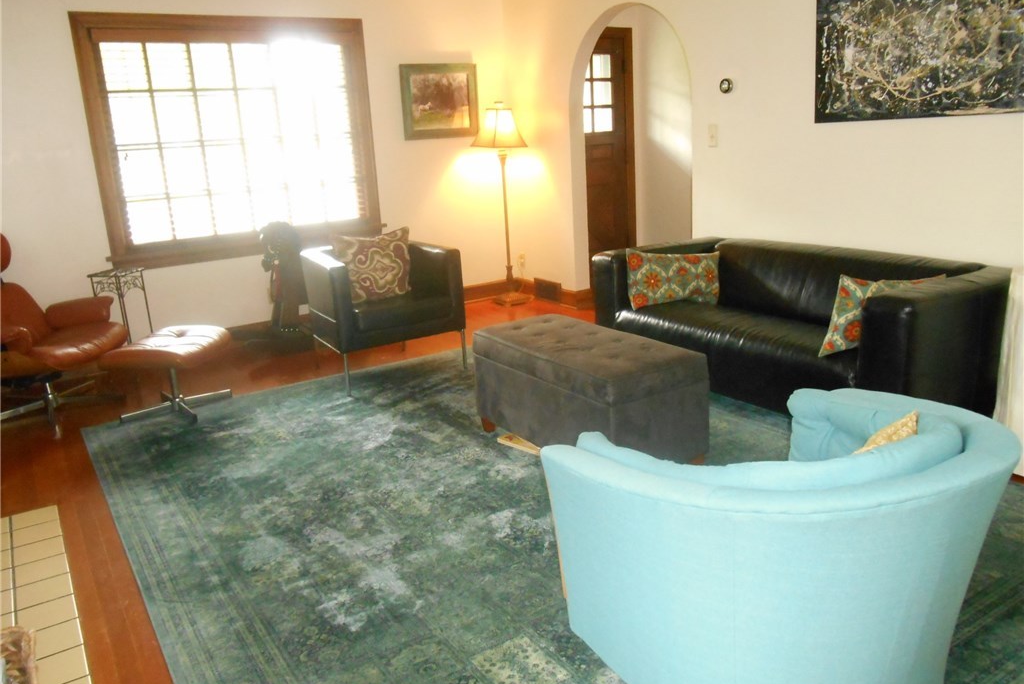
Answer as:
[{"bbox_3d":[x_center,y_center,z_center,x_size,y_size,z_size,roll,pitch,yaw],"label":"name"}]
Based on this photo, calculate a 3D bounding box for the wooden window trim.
[{"bbox_3d":[-1.786,-1.362,5.161,1.880,1.535,0.090,-12,17,-31],"label":"wooden window trim"}]

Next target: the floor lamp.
[{"bbox_3d":[-0.047,-1.091,6.147,0.330,1.580,0.330,-12,17,-31],"label":"floor lamp"}]

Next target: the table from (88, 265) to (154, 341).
[{"bbox_3d":[-2.363,-0.104,4.714,0.255,0.655,0.255,0,15,12],"label":"table"}]

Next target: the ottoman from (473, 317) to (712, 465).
[{"bbox_3d":[0.286,0.236,3.176,0.470,0.490,0.965,-12,17,-31],"label":"ottoman"}]

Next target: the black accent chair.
[{"bbox_3d":[-0.807,-0.182,4.590,0.780,0.700,0.800,-12,17,-31],"label":"black accent chair"}]

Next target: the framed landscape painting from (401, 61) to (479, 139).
[{"bbox_3d":[-0.541,-1.847,5.907,0.650,0.540,0.040,-12,17,-31],"label":"framed landscape painting"}]

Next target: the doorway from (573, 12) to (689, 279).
[{"bbox_3d":[0.828,-1.164,5.235,0.130,2.090,1.200,-12,17,-31],"label":"doorway"}]

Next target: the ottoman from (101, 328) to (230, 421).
[{"bbox_3d":[-1.815,0.155,4.087,0.520,0.415,0.600,-2,15,5],"label":"ottoman"}]

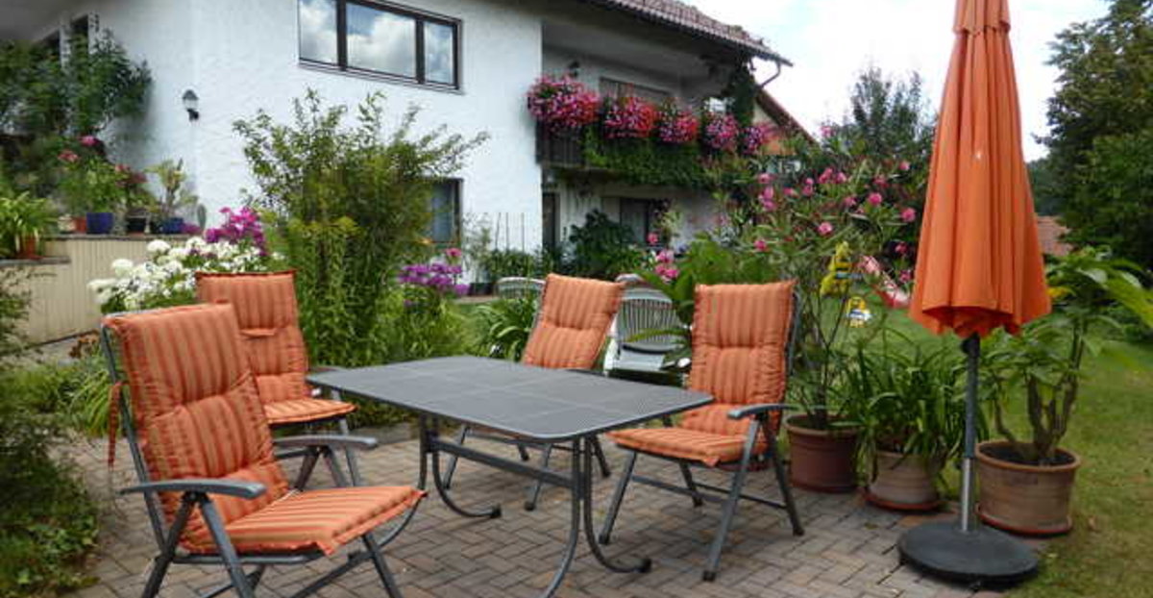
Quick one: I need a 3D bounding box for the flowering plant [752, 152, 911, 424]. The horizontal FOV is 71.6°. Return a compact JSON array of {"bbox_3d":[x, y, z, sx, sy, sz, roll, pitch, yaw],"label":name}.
[{"bbox_3d":[1.399,-0.024,4.366,0.840,1.490,0.820,1,4,18],"label":"flowering plant"}]

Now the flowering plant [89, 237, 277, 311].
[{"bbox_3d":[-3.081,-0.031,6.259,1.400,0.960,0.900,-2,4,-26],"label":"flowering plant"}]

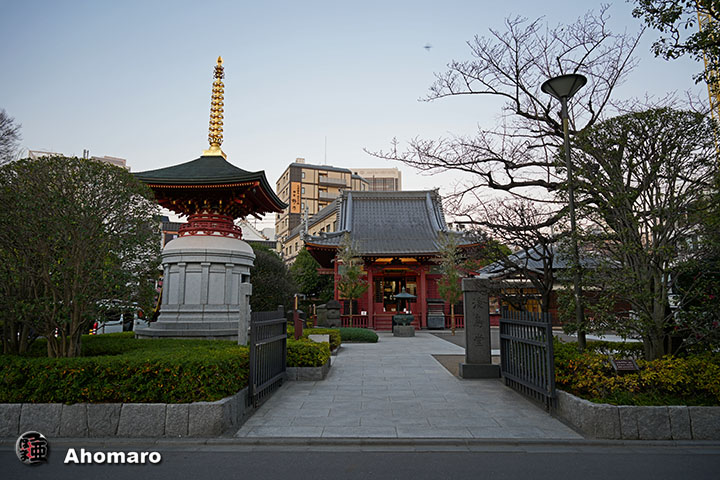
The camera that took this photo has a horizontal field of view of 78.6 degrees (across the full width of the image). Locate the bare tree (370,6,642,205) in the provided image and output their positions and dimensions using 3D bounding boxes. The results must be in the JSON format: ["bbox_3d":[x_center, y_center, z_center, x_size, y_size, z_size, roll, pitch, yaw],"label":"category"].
[{"bbox_3d":[4.109,-1.698,11.573,7.500,9.430,6.000,0,-8,0],"label":"bare tree"}]

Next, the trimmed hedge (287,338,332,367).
[{"bbox_3d":[-1.061,2.269,8.863,1.000,0.540,1.000,0,-8,0],"label":"trimmed hedge"}]

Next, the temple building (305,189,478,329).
[{"bbox_3d":[2.045,1.010,29.367,10.900,9.430,10.800,0,-8,0],"label":"temple building"}]

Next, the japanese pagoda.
[{"bbox_3d":[-5.640,-1.906,16.853,5.000,11.180,5.000,0,-8,0],"label":"japanese pagoda"}]

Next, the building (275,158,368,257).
[{"bbox_3d":[-9.503,0.636,95.922,16.000,29.430,15.000,4,-9,-25],"label":"building"}]

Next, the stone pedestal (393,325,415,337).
[{"bbox_3d":[1.979,4.196,20.206,1.020,0.460,1.020,0,-8,0],"label":"stone pedestal"}]

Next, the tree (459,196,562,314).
[{"bbox_3d":[3.146,0.850,9.176,2.300,3.580,2.000,0,-8,0],"label":"tree"}]

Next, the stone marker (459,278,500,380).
[{"bbox_3d":[2.421,1.769,8.990,0.770,2.000,0.400,0,-8,0],"label":"stone marker"}]

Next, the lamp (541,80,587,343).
[{"bbox_3d":[3.767,-0.379,7.841,0.840,5.630,0.840,0,-8,0],"label":"lamp"}]

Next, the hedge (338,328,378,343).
[{"bbox_3d":[-0.119,3.729,17.241,1.600,0.500,1.300,0,-8,0],"label":"hedge"}]

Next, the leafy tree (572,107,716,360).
[{"bbox_3d":[4.525,0.003,6.977,2.500,4.530,2.500,0,-8,0],"label":"leafy tree"}]

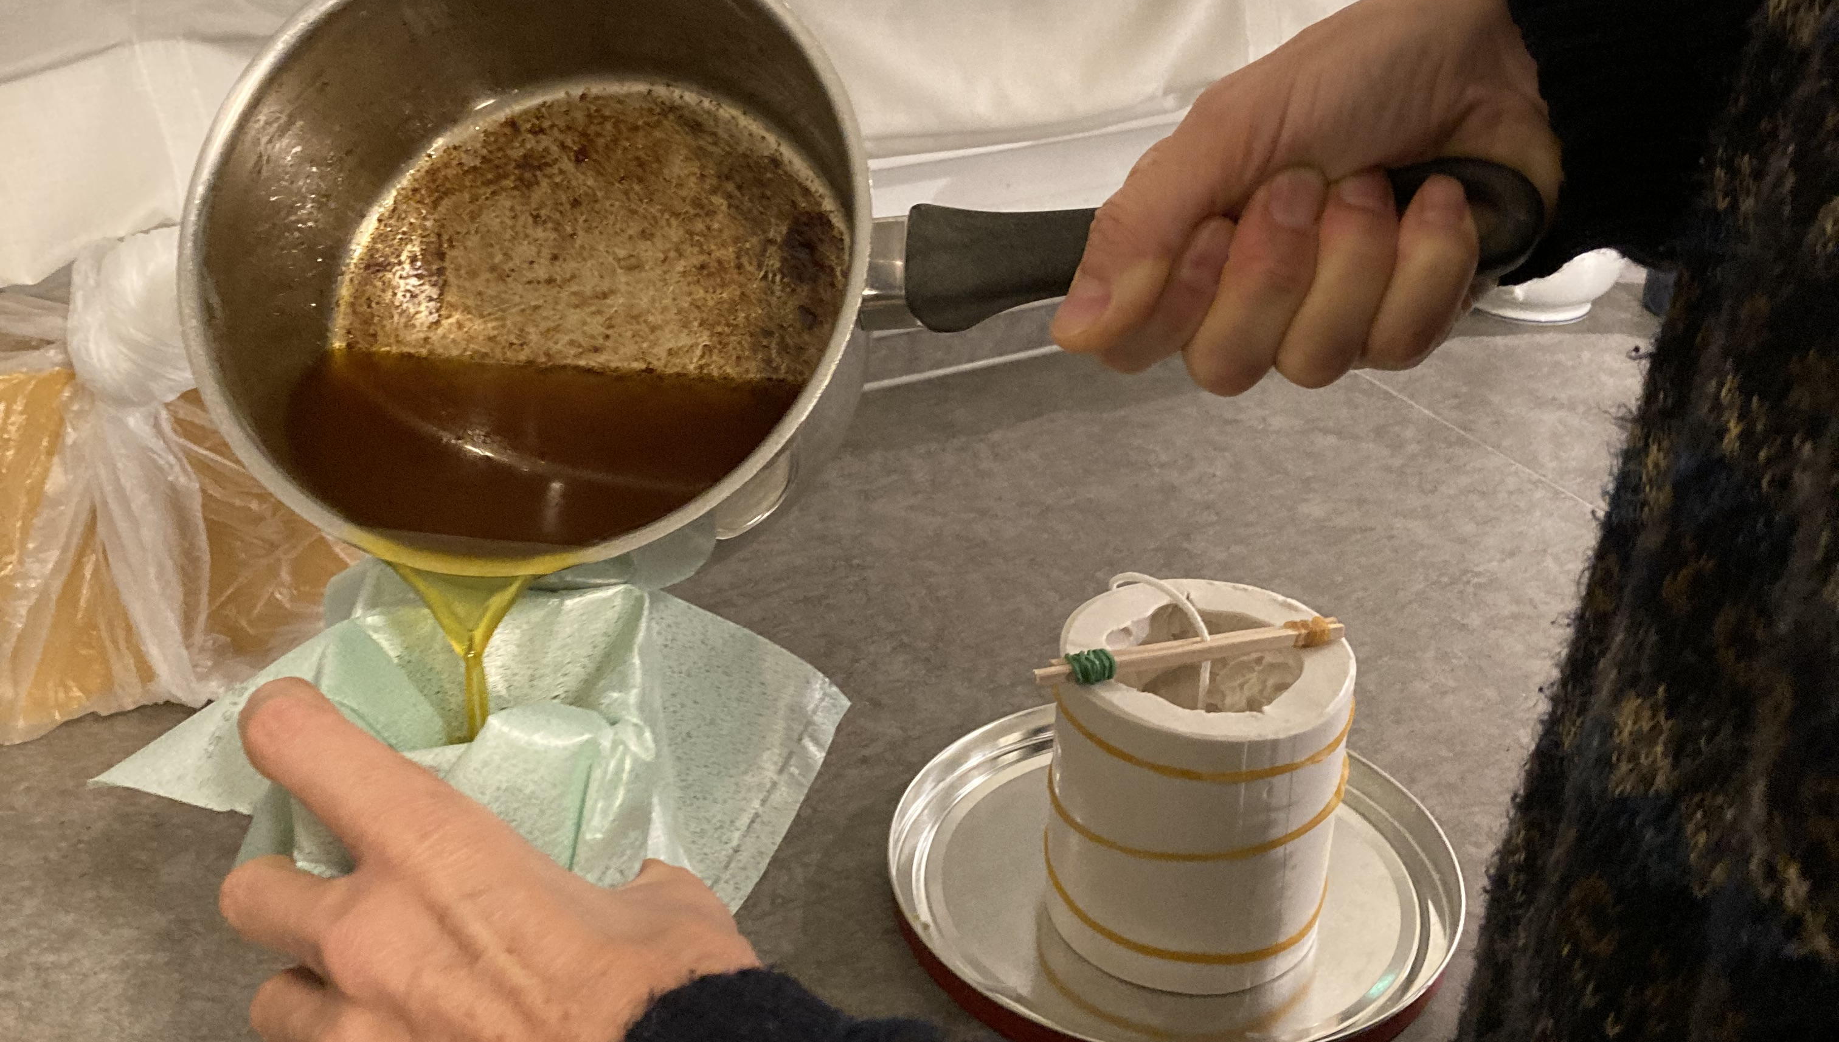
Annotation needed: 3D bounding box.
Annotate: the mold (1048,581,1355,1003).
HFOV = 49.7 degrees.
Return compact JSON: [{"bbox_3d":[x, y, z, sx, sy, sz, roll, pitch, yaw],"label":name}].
[{"bbox_3d":[0.079,0.074,0.563,0.080,0.087,0.080,0,29,0],"label":"mold"}]

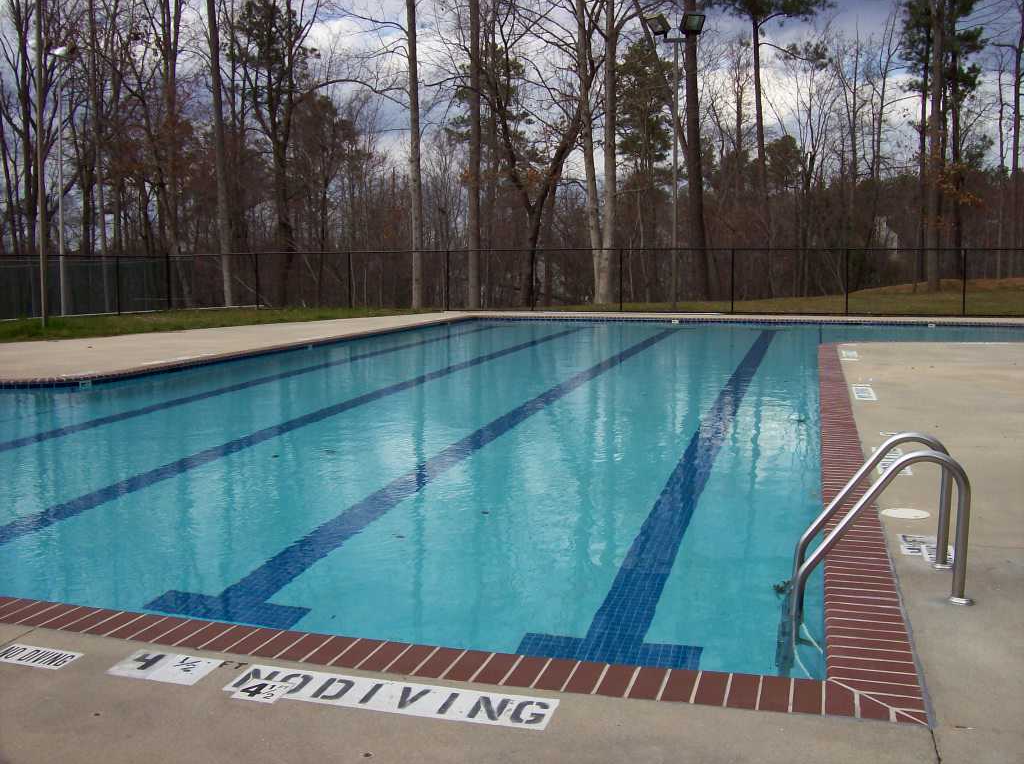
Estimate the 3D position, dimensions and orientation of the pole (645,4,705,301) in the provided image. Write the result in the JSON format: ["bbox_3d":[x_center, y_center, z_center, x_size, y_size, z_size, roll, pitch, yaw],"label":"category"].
[{"bbox_3d":[4.674,-6.243,30.534,1.700,8.347,0.500,2,7,16],"label":"pole"}]

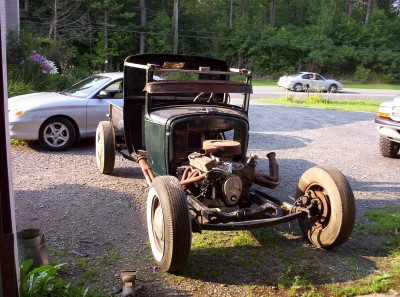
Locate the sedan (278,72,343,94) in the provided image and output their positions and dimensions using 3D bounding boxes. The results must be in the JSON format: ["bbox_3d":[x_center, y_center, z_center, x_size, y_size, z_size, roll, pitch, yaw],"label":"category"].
[{"bbox_3d":[8.180,-4.887,30.600,4.650,1.380,1.760,-1,12,-12],"label":"sedan"}]

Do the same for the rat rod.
[{"bbox_3d":[-0.086,-0.206,4.540,1.740,1.620,3.650,-3,13,-22],"label":"rat rod"}]

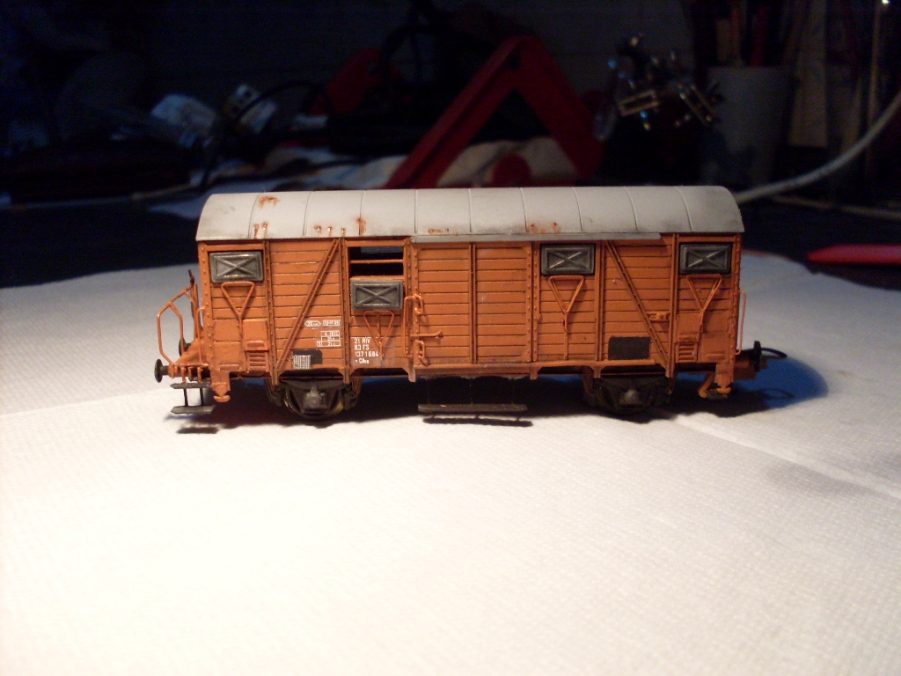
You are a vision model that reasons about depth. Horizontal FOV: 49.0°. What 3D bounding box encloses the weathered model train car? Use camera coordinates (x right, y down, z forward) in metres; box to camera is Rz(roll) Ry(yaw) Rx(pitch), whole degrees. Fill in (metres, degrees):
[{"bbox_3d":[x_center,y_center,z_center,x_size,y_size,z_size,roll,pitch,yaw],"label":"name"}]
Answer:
[{"bbox_3d":[0.004,-0.008,0.212,0.131,0.047,0.035,-1,13,0],"label":"weathered model train car"}]

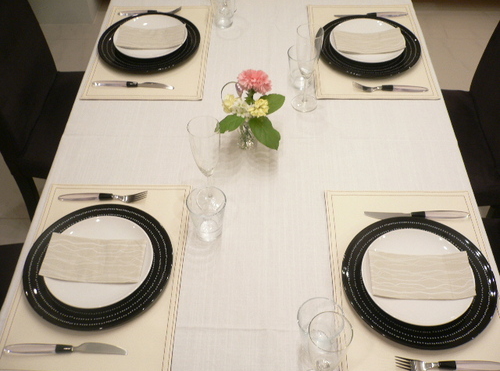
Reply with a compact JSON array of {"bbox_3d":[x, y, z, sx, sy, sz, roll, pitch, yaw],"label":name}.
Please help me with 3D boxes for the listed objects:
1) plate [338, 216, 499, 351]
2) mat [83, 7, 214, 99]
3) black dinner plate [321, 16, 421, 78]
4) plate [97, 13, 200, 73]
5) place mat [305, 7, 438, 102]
[{"bbox_3d":[0.336,0.189,1.016,0.300,0.022,0.300,0,51,1],"label":"plate"},{"bbox_3d":[-0.293,-0.414,1.523,0.334,0.004,0.458,0,51,1],"label":"mat"},{"bbox_3d":[0.352,-0.406,1.491,0.300,0.022,0.300,0,51,1],"label":"black dinner plate"},{"bbox_3d":[-0.299,-0.421,1.514,0.300,0.022,0.300,0,51,1],"label":"plate"},{"bbox_3d":[0.354,-0.413,1.512,0.334,0.004,0.458,0,51,1],"label":"place mat"}]

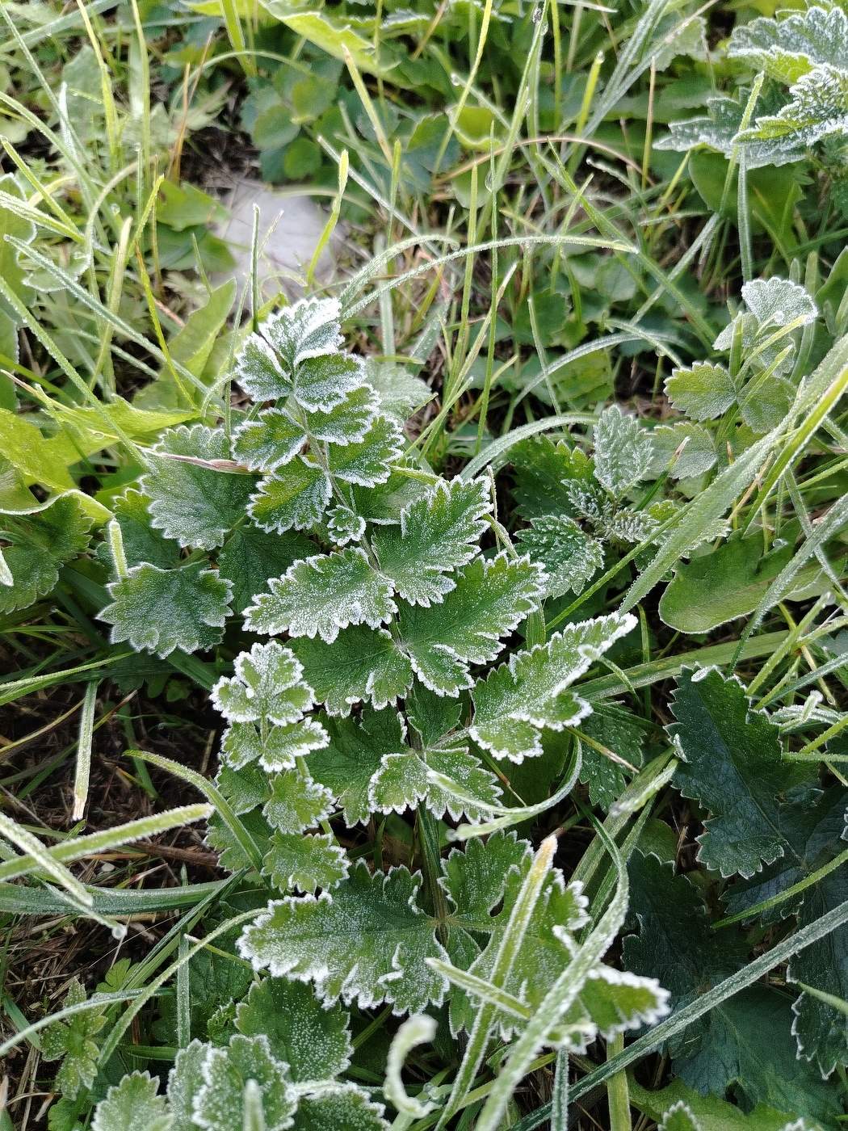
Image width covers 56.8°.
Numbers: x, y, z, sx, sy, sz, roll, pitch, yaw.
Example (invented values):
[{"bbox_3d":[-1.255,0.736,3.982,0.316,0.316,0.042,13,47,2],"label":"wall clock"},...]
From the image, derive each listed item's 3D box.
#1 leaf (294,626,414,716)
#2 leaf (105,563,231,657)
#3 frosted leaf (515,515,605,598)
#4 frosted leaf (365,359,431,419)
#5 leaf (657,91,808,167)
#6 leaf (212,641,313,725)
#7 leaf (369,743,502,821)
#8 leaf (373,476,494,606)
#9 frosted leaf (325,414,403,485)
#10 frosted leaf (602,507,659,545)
[{"bbox_3d":[-0.036,0.052,0.406,0.058,0.018,0.060,-11,53,-5],"label":"leaf"},{"bbox_3d":[-0.125,0.023,0.380,0.058,0.018,0.044,12,70,-7],"label":"leaf"},{"bbox_3d":[0.065,-0.004,0.386,0.043,0.017,0.047,-38,74,-5],"label":"frosted leaf"},{"bbox_3d":[-0.019,-0.109,0.476,0.042,0.014,0.059,-19,58,-20],"label":"frosted leaf"},{"bbox_3d":[0.214,-0.305,0.550,0.101,0.022,0.059,-3,78,8],"label":"leaf"},{"bbox_3d":[-0.075,0.054,0.365,0.046,0.016,0.042,-2,60,-1],"label":"leaf"},{"bbox_3d":[0.005,0.103,0.370,0.061,0.014,0.033,-5,74,-2],"label":"leaf"},{"bbox_3d":[0.011,-0.011,0.350,0.067,0.018,0.046,-39,78,-9],"label":"leaf"},{"bbox_3d":[-0.026,-0.051,0.369,0.041,0.013,0.028,-28,81,-8],"label":"frosted leaf"},{"bbox_3d":[0.123,-0.023,0.467,0.033,0.012,0.020,24,56,5],"label":"frosted leaf"}]

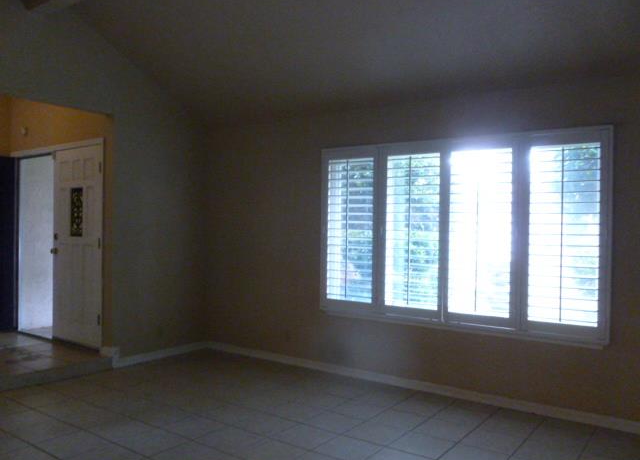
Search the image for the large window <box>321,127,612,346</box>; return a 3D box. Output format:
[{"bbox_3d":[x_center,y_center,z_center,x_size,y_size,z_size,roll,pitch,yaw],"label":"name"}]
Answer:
[{"bbox_3d":[1.001,0.019,4.263,2.472,1.536,0.120,1,0,37],"label":"large window"}]

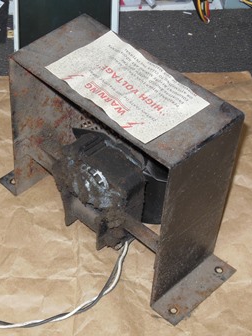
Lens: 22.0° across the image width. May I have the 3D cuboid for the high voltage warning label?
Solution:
[{"bbox_3d":[0.001,-0.059,0.448,0.064,0.003,0.103,-33,57,-30],"label":"high voltage warning label"}]

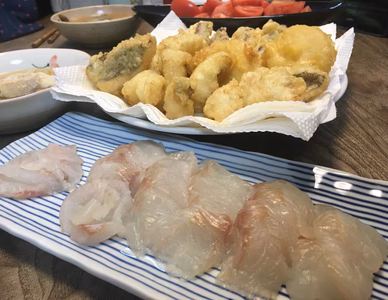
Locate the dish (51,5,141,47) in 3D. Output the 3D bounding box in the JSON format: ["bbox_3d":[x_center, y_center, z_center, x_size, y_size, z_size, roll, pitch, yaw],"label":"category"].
[{"bbox_3d":[-0.149,-0.193,0.533,0.140,0.046,0.140,-3,34,0],"label":"dish"}]

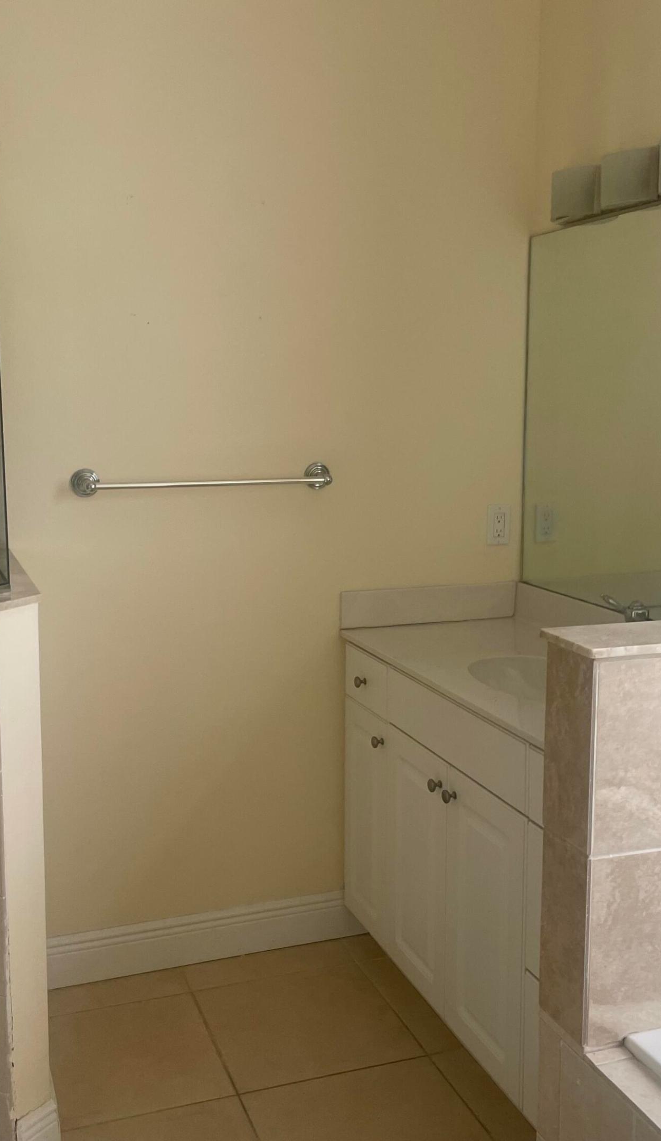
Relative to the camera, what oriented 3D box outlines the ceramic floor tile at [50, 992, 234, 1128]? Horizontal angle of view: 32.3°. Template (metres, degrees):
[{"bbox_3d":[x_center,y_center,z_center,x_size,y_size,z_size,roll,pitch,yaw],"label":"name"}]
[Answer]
[{"bbox_3d":[-0.471,1.125,2.637,0.406,0.010,0.459,-3,9,-20],"label":"ceramic floor tile"}]

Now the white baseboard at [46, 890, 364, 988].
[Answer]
[{"bbox_3d":[-0.333,0.984,3.070,0.936,0.139,0.016,-3,9,-20],"label":"white baseboard"}]

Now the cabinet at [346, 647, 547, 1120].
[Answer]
[{"bbox_3d":[0.512,0.688,2.650,0.536,0.839,1.287,-3,9,-20],"label":"cabinet"}]

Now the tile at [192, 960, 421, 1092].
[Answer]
[{"bbox_3d":[-0.065,1.104,2.783,0.447,0.010,0.461,-3,9,-20],"label":"tile"}]

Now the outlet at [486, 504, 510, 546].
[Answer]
[{"bbox_3d":[0.474,-0.127,3.200,0.071,0.115,0.008,-3,9,-20],"label":"outlet"}]

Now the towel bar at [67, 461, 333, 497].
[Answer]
[{"bbox_3d":[-0.305,-0.226,2.863,0.672,0.069,0.075,-3,9,-20],"label":"towel bar"}]

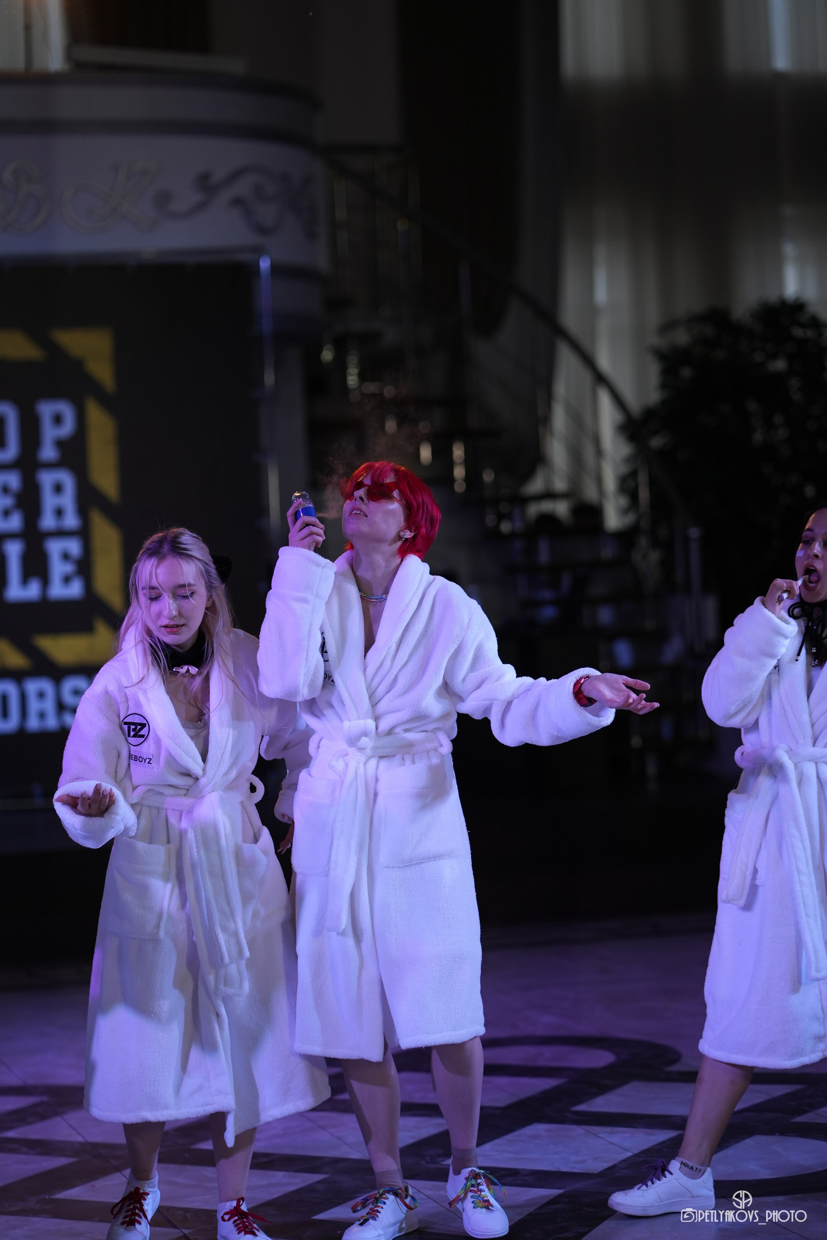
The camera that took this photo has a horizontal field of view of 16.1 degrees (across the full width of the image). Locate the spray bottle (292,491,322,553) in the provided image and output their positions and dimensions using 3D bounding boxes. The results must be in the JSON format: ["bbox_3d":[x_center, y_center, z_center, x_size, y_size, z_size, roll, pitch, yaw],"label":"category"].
[{"bbox_3d":[-0.226,-0.215,6.270,0.045,0.125,0.045,-14,3,1],"label":"spray bottle"}]

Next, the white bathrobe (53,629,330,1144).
[{"bbox_3d":[-0.485,0.566,6.370,0.590,1.110,0.460,-3,1,-3],"label":"white bathrobe"}]

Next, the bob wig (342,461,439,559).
[{"bbox_3d":[-0.051,-0.244,6.440,0.190,0.225,0.225,-2,-27,38],"label":"bob wig"}]

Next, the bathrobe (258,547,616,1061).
[{"bbox_3d":[0.051,0.398,6.380,0.760,1.110,0.500,-2,1,10],"label":"bathrobe"}]

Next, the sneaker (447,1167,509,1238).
[{"bbox_3d":[0.134,1.276,6.461,0.102,0.115,0.270,-3,1,-15],"label":"sneaker"}]

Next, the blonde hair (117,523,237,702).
[{"bbox_3d":[-0.514,-0.014,6.360,0.250,0.375,0.250,-2,1,8],"label":"blonde hair"}]

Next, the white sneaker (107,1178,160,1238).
[{"bbox_3d":[-0.612,1.309,6.448,0.102,0.118,0.270,-2,1,5],"label":"white sneaker"}]

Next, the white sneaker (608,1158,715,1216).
[{"bbox_3d":[0.553,1.256,6.531,0.265,0.118,0.102,-3,1,-27],"label":"white sneaker"}]

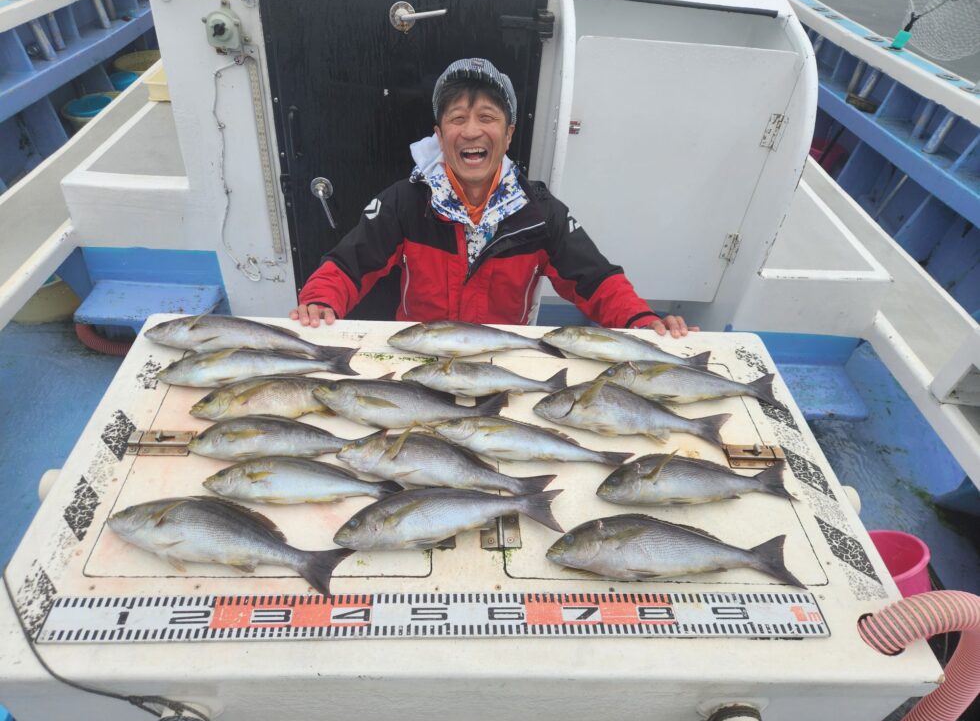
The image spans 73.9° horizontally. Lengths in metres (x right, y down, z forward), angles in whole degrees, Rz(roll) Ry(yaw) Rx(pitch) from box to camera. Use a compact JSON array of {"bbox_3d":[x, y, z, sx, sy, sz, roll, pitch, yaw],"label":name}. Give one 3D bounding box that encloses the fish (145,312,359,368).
[{"bbox_3d":[-0.430,-0.041,1.185,0.386,0.045,0.093,5,41,0],"label":"fish"}]

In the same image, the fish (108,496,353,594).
[{"bbox_3d":[-0.352,0.235,0.872,0.337,0.053,0.102,9,41,5],"label":"fish"}]

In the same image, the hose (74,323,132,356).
[{"bbox_3d":[-1.268,-0.071,2.171,0.289,0.055,0.147,1,41,-5],"label":"hose"}]

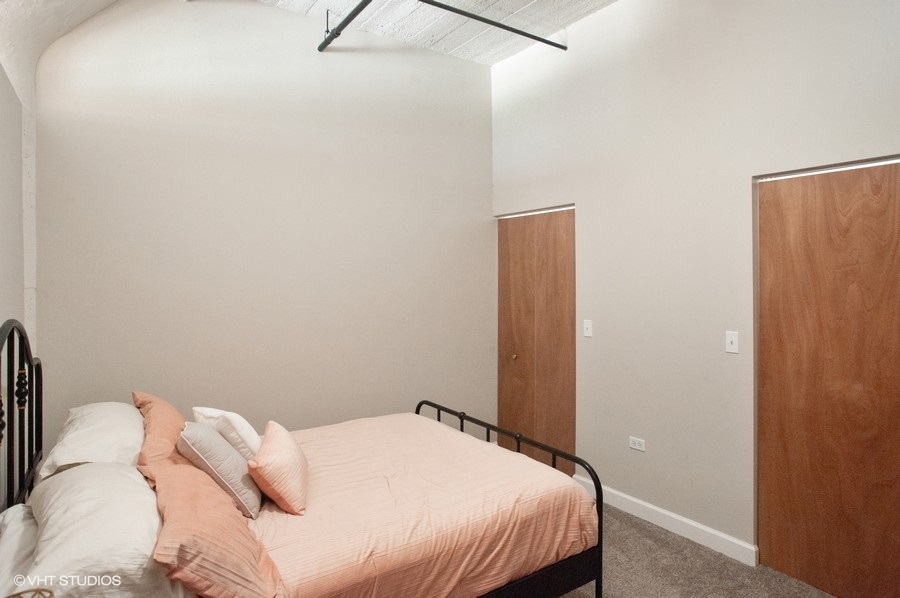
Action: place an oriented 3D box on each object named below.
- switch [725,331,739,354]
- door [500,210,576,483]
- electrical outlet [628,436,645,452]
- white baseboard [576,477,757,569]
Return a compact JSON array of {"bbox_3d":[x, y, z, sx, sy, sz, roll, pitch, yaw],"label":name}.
[{"bbox_3d":[1.523,0.234,2.698,0.014,0.115,0.071,-1,1,-35],"label":"switch"},{"bbox_3d":[0.713,0.347,4.013,0.040,2.030,0.890,-1,1,-35],"label":"door"},{"bbox_3d":[1.197,0.927,3.191,0.010,0.071,0.115,-1,1,-35],"label":"electrical outlet"},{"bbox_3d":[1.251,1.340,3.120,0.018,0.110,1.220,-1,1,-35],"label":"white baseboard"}]

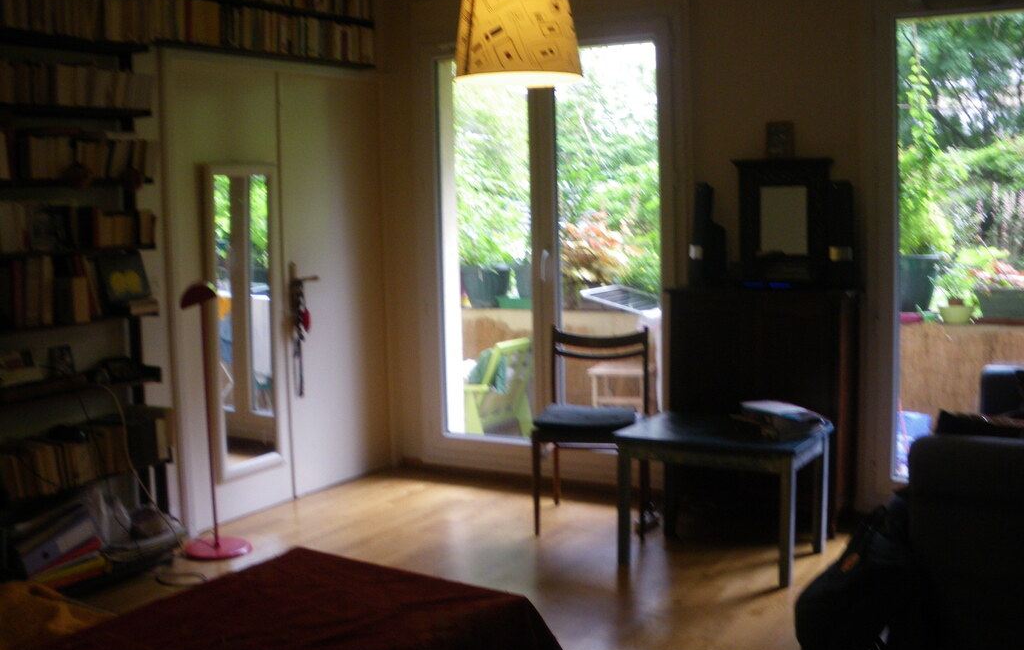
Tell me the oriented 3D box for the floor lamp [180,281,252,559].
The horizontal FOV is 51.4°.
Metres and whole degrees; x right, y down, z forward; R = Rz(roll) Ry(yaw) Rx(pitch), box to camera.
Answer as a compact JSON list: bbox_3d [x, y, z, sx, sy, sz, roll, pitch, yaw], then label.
[{"bbox_3d":[-1.210,0.371,4.300,0.270,1.090,0.270,2,7,30],"label":"floor lamp"}]

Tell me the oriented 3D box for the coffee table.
[{"bbox_3d":[0.808,0.647,4.103,0.720,0.490,0.490,2,7,30],"label":"coffee table"}]

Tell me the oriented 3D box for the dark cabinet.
[{"bbox_3d":[1.077,0.333,4.553,0.740,1.000,0.370,2,7,30],"label":"dark cabinet"}]

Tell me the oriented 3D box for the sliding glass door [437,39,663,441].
[{"bbox_3d":[0.150,-0.373,5.239,1.250,1.960,0.090,2,7,30],"label":"sliding glass door"}]

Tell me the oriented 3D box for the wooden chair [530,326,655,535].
[{"bbox_3d":[0.341,0.440,4.542,0.450,0.825,0.490,0,7,12],"label":"wooden chair"}]

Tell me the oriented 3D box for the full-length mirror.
[{"bbox_3d":[-1.170,-0.017,4.738,0.040,1.380,0.410,2,7,30],"label":"full-length mirror"}]

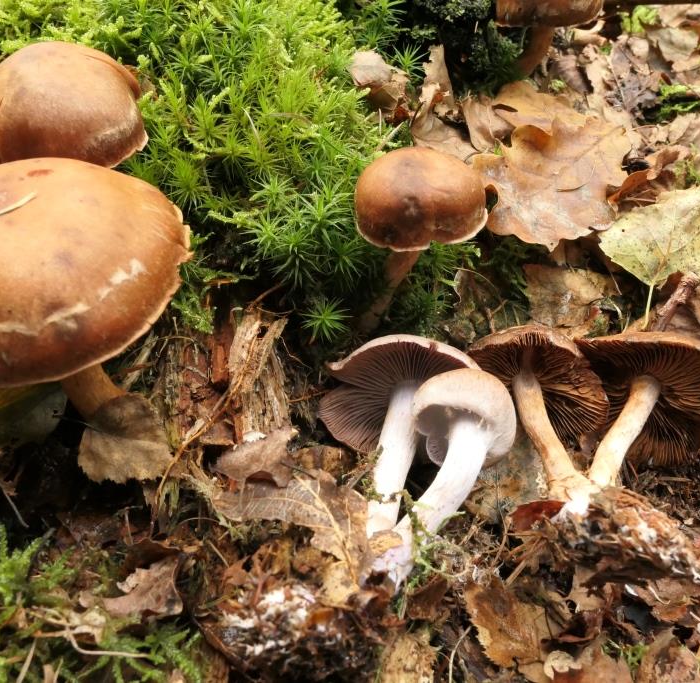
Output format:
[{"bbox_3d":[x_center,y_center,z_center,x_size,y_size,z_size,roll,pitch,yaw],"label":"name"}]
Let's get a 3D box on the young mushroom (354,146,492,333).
[{"bbox_3d":[0.029,-0.036,0.271,0.052,0.080,0.052,0,43,0],"label":"young mushroom"}]

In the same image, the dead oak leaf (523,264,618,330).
[{"bbox_3d":[0.102,-0.020,0.313,0.043,0.008,0.037,2,58,1],"label":"dead oak leaf"}]

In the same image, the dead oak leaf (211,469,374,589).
[{"bbox_3d":[-0.017,0.064,0.235,0.045,0.015,0.053,-27,59,-18],"label":"dead oak leaf"}]

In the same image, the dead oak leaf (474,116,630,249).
[{"bbox_3d":[0.116,-0.093,0.376,0.111,0.014,0.080,-37,70,-16],"label":"dead oak leaf"}]

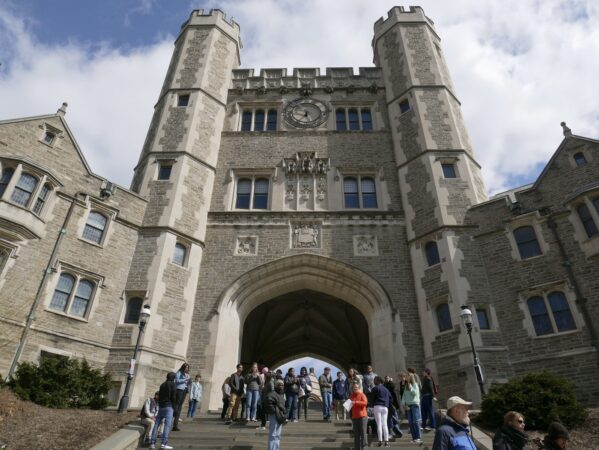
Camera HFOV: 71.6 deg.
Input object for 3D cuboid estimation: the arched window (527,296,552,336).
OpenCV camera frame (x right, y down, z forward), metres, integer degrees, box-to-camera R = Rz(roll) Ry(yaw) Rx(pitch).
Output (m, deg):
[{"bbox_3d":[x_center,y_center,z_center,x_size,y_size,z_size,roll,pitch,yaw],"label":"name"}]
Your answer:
[{"bbox_3d":[8.737,3.302,15.067,0.550,1.400,0.200,-21,-39,30],"label":"arched window"}]

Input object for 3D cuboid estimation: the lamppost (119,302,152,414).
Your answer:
[{"bbox_3d":[-5.459,4.319,13.859,0.360,3.540,0.360,1,-33,0],"label":"lamppost"}]

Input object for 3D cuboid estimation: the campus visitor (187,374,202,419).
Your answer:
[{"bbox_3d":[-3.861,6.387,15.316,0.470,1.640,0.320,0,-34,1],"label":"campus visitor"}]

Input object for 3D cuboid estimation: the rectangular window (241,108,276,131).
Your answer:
[{"bbox_3d":[-2.410,-6.344,25.065,2.133,1.888,0.250,0,-32,2],"label":"rectangular window"}]

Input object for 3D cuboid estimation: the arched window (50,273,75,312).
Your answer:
[{"bbox_3d":[-8.551,2.442,15.083,0.200,1.425,0.579,-21,-38,32],"label":"arched window"}]

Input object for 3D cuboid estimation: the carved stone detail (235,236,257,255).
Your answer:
[{"bbox_3d":[-2.469,1.030,19.363,1.140,1.063,0.200,0,-34,1],"label":"carved stone detail"}]

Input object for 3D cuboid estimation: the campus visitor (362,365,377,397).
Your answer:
[{"bbox_3d":[2.561,5.876,14.654,0.540,1.770,0.350,0,-34,1],"label":"campus visitor"}]

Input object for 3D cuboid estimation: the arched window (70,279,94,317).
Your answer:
[{"bbox_3d":[-7.820,2.601,14.961,0.200,1.340,0.540,-25,-41,34],"label":"arched window"}]

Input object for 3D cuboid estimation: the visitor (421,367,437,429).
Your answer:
[{"bbox_3d":[3.935,5.264,12.622,0.420,1.750,0.520,3,-34,-3],"label":"visitor"}]

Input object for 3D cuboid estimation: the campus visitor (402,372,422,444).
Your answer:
[{"bbox_3d":[2.925,4.688,10.713,0.380,1.681,0.480,-14,-35,23],"label":"campus visitor"}]

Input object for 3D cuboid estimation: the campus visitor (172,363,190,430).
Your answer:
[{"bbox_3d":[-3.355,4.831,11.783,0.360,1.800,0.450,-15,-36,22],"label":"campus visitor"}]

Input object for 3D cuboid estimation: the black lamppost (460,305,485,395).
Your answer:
[{"bbox_3d":[6.087,4.569,14.334,0.440,3.759,0.440,0,-32,2],"label":"black lamppost"}]

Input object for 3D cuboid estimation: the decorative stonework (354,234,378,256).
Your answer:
[{"bbox_3d":[3.088,1.021,19.230,1.148,1.082,0.200,0,-34,1],"label":"decorative stonework"}]

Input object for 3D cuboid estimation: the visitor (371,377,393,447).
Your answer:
[{"bbox_3d":[2.139,4.823,10.843,0.460,1.670,0.320,9,-34,-12],"label":"visitor"}]

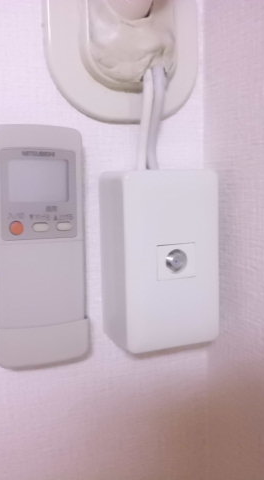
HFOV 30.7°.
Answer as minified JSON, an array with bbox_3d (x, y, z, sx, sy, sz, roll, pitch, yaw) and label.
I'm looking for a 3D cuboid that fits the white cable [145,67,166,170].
[{"bbox_3d":[0.017,-0.086,0.342,0.010,0.076,0.009,-1,9,-22],"label":"white cable"}]

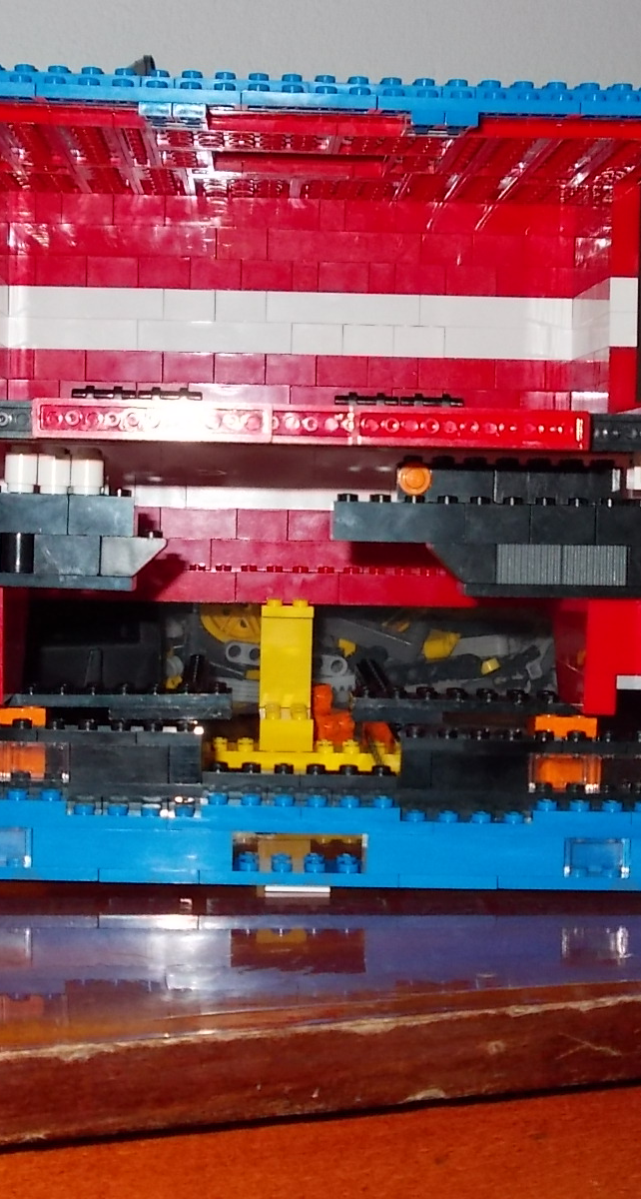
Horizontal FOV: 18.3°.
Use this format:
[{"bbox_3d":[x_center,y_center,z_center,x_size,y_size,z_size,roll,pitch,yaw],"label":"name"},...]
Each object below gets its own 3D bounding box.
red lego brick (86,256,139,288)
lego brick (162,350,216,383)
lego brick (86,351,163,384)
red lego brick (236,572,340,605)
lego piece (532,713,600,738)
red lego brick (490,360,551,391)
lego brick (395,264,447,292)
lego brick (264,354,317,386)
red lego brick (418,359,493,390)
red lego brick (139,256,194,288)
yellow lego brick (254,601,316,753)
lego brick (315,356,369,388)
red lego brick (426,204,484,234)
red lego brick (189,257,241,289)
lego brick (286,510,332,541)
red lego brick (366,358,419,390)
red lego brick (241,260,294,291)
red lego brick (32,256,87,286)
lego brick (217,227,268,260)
[{"bbox_3d":[-0.065,-0.102,0.621,0.016,0.010,0.008,1,3,-1],"label":"red lego brick"},{"bbox_3d":[-0.041,-0.073,0.623,0.016,0.010,0.008,1,3,-1],"label":"lego brick"},{"bbox_3d":[-0.061,-0.073,0.622,0.024,0.010,0.008,1,3,-1],"label":"lego brick"},{"bbox_3d":[-0.011,-0.004,0.624,0.032,0.010,0.016,1,4,-1],"label":"red lego brick"},{"bbox_3d":[0.062,0.034,0.508,0.016,0.010,0.014,1,3,-1],"label":"lego piece"},{"bbox_3d":[0.063,-0.070,0.626,0.016,0.010,0.008,1,3,-2],"label":"red lego brick"},{"bbox_3d":[0.031,-0.100,0.622,0.016,0.010,0.008,1,4,-1],"label":"lego brick"},{"bbox_3d":[-0.009,-0.072,0.623,0.016,0.010,0.008,1,4,-1],"label":"lego brick"},{"bbox_3d":[0.043,-0.071,0.626,0.024,0.010,0.008,1,3,-2],"label":"red lego brick"},{"bbox_3d":[-0.049,-0.102,0.621,0.016,0.010,0.008,1,3,-1],"label":"red lego brick"},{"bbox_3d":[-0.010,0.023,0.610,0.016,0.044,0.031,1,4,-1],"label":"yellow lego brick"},{"bbox_3d":[0.007,-0.071,0.624,0.016,0.010,0.008,1,3,-2],"label":"lego brick"},{"bbox_3d":[0.042,-0.119,0.623,0.018,0.010,0.008,1,3,-2],"label":"red lego brick"},{"bbox_3d":[-0.033,-0.102,0.621,0.016,0.010,0.008,1,3,-2],"label":"red lego brick"},{"bbox_3d":[-0.002,-0.024,0.626,0.016,0.010,0.008,1,3,-1],"label":"lego brick"},{"bbox_3d":[0.023,-0.072,0.624,0.016,0.010,0.008,1,4,-1],"label":"red lego brick"},{"bbox_3d":[-0.017,-0.101,0.621,0.016,0.010,0.008,1,3,-1],"label":"red lego brick"},{"bbox_3d":[-0.081,-0.102,0.620,0.016,0.010,0.008,1,4,-1],"label":"red lego brick"},{"bbox_3d":[-0.024,-0.111,0.621,0.016,0.010,0.008,1,3,-1],"label":"lego brick"}]

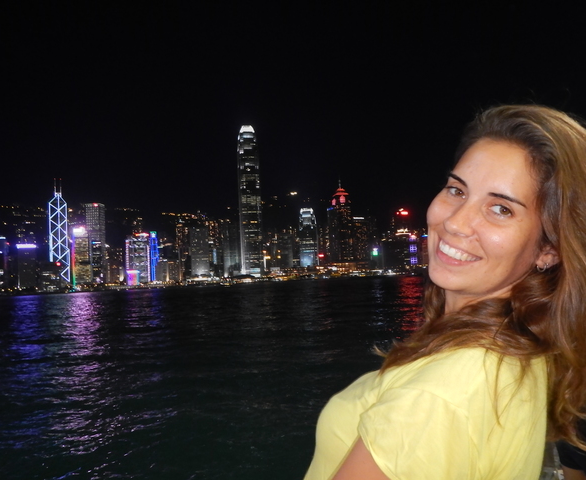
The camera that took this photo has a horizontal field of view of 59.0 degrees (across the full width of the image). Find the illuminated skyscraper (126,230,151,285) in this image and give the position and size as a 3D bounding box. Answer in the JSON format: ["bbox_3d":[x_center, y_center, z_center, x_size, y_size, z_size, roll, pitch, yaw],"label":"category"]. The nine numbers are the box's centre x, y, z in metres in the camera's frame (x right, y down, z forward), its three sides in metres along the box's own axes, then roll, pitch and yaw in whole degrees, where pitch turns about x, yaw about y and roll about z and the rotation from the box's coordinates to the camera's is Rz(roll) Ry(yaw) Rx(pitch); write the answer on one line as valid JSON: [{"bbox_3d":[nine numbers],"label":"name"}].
[{"bbox_3d":[-512.000,70.400,1716.000,68.000,179.000,55.000,-1,-5,-27],"label":"illuminated skyscraper"}]

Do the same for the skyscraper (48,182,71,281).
[{"bbox_3d":[-753.600,-16.200,1672.100,53.000,367.000,53.000,0,-5,-32],"label":"skyscraper"}]

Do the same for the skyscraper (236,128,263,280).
[{"bbox_3d":[-113.000,-92.100,1387.400,56.000,412.000,56.000,-2,-4,-9],"label":"skyscraper"}]

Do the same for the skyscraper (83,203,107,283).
[{"bbox_3d":[-643.700,19.000,1692.300,48.000,283.000,48.000,-3,-4,0],"label":"skyscraper"}]

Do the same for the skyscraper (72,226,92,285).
[{"bbox_3d":[-603.800,54.000,1483.500,44.000,185.000,36.000,0,-5,-30],"label":"skyscraper"}]

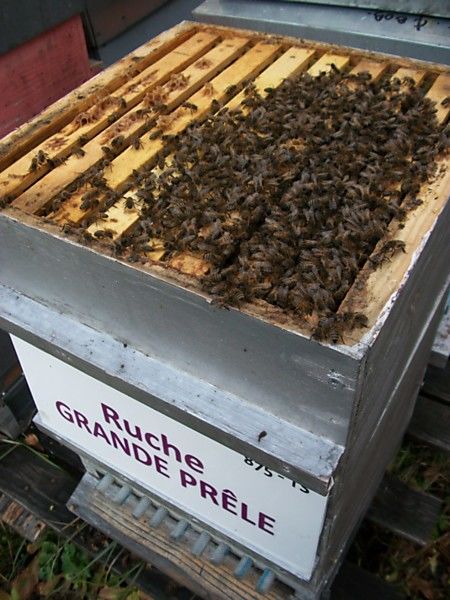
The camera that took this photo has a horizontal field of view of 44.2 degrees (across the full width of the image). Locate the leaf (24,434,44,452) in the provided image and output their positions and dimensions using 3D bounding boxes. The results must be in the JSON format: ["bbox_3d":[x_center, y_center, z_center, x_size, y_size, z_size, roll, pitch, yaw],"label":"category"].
[{"bbox_3d":[-0.305,0.230,0.891,0.042,0.012,0.022,29,56,27],"label":"leaf"}]

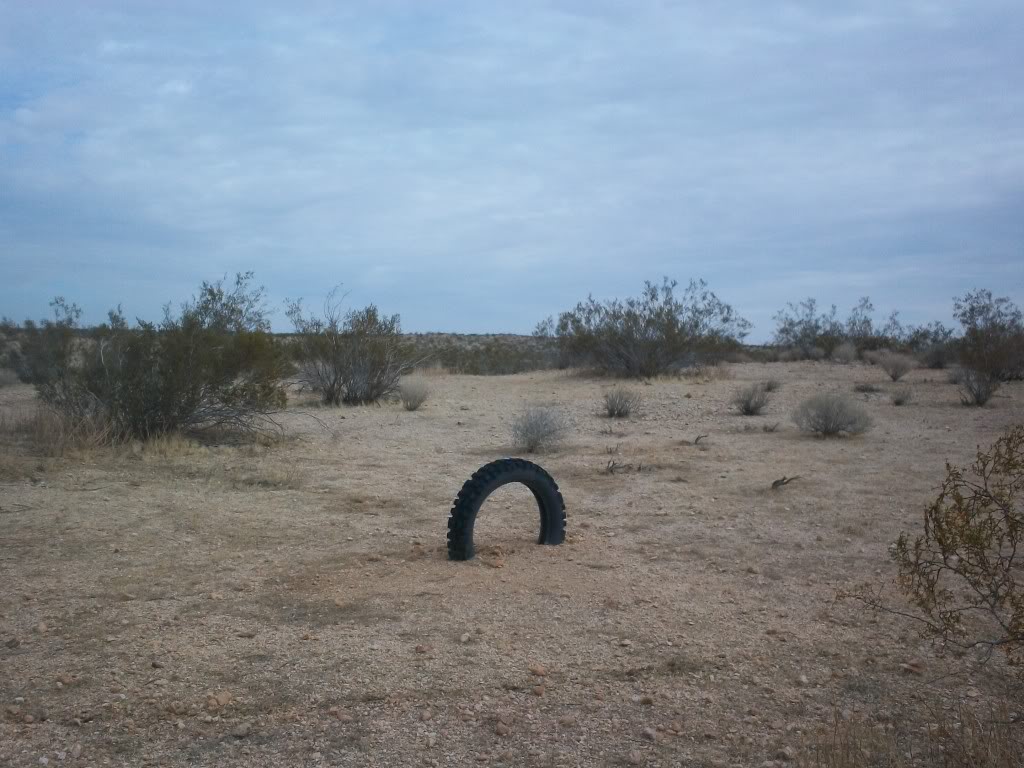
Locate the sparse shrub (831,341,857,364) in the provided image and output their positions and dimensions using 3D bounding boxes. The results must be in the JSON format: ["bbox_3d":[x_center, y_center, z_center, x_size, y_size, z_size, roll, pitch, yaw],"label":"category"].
[{"bbox_3d":[9.437,-0.897,32.000,0.725,0.676,0.667,1,2,16],"label":"sparse shrub"}]

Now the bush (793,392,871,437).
[{"bbox_3d":[3.382,0.323,11.900,0.809,0.461,0.744,1,2,16],"label":"bush"}]

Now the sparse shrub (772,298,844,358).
[{"bbox_3d":[9.232,-1.728,35.000,2.197,1.849,1.867,1,2,15],"label":"sparse shrub"}]

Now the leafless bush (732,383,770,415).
[{"bbox_3d":[3.132,0.190,14.700,0.487,0.414,0.448,0,2,12],"label":"leafless bush"}]

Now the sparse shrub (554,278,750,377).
[{"bbox_3d":[3.125,-1.279,25.000,4.272,2.202,3.204,0,2,7],"label":"sparse shrub"}]

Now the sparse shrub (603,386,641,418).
[{"bbox_3d":[1.393,0.235,14.300,0.474,0.403,0.436,0,2,6],"label":"sparse shrub"}]

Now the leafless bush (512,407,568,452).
[{"bbox_3d":[0.238,0.409,10.100,0.493,0.409,0.454,0,2,1],"label":"leafless bush"}]

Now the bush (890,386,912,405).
[{"bbox_3d":[5.821,0.187,16.800,0.322,0.296,0.296,1,2,19],"label":"bush"}]

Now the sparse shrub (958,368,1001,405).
[{"bbox_3d":[6.945,0.052,16.700,0.611,0.559,0.563,1,2,23],"label":"sparse shrub"}]

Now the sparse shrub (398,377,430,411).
[{"bbox_3d":[-1.353,0.132,15.600,0.435,0.467,0.400,0,2,-5],"label":"sparse shrub"}]

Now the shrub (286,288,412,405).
[{"bbox_3d":[-2.486,-0.574,17.200,1.889,1.757,1.606,0,2,-8],"label":"shrub"}]

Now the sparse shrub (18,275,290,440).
[{"bbox_3d":[-3.848,-0.285,12.100,2.869,1.769,2.152,-1,2,-18],"label":"sparse shrub"}]

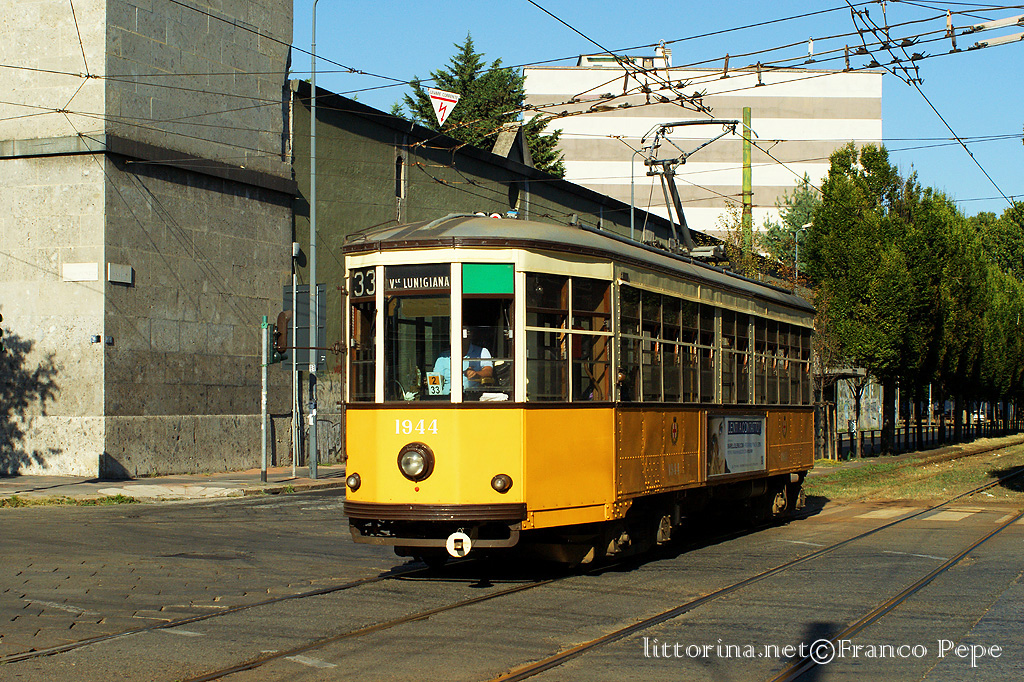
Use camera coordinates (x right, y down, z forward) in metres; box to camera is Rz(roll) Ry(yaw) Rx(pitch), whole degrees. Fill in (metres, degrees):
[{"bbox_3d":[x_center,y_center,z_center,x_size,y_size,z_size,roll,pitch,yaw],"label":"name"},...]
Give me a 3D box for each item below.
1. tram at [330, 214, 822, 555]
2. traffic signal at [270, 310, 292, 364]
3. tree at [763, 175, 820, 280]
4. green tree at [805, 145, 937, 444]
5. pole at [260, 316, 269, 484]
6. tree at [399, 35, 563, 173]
[{"bbox_3d":[1.567,0.716,20.550,2.380,3.300,13.250,-1,-3,21],"label":"tram"},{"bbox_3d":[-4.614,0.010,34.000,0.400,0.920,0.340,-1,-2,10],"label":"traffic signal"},{"bbox_3d":[17.472,-2.045,103.853,5.600,15.800,5.600,-1,-3,21],"label":"tree"},{"bbox_3d":[12.293,-1.502,58.505,4.800,10.900,4.800,-1,-3,21],"label":"green tree"},{"bbox_3d":[-4.934,1.161,34.051,0.120,3.320,0.120,-1,-3,21],"label":"pole"},{"bbox_3d":[-1.252,-3.928,67.929,7.400,16.600,7.400,-1,-3,21],"label":"tree"}]

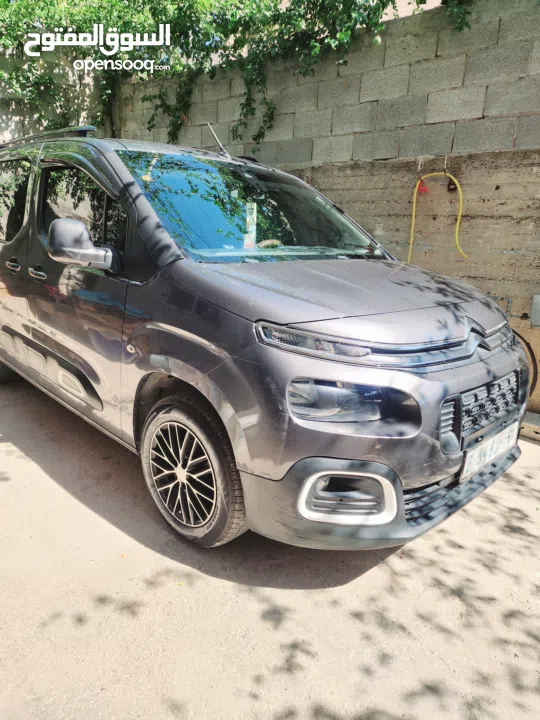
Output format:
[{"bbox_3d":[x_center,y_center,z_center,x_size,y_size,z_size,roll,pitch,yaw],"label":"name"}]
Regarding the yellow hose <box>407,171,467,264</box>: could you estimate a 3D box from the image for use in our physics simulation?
[{"bbox_3d":[1.215,-0.967,3.385,0.429,0.689,0.060,15,18,38],"label":"yellow hose"}]

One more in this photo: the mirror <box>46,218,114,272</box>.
[{"bbox_3d":[-0.854,-0.521,2.170,0.235,0.225,0.190,-10,19,-43],"label":"mirror"}]

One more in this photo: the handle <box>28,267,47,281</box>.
[{"bbox_3d":[-1.341,-0.498,2.762,0.050,0.048,0.200,-10,19,-43],"label":"handle"}]

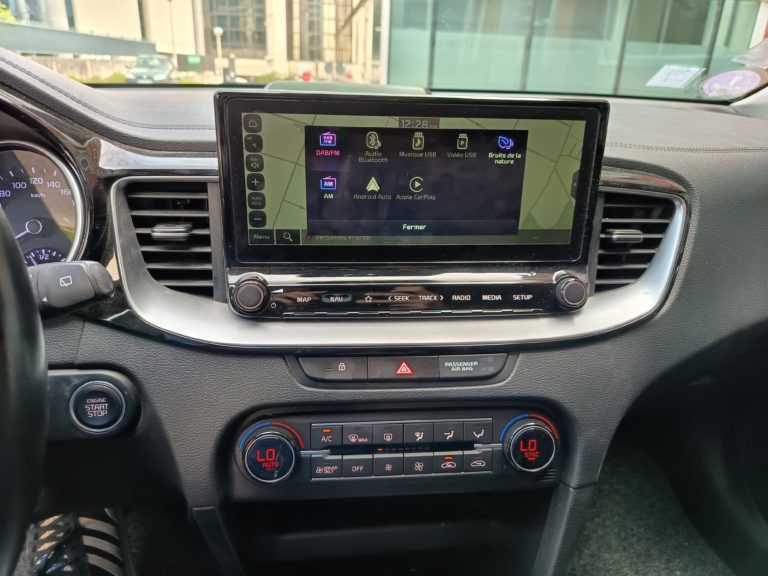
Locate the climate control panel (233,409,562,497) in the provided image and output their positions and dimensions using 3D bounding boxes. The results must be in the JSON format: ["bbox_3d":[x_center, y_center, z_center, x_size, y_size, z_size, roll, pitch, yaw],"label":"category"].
[{"bbox_3d":[0.015,0.135,0.445,0.270,0.063,0.030,-1,3,-6],"label":"climate control panel"}]

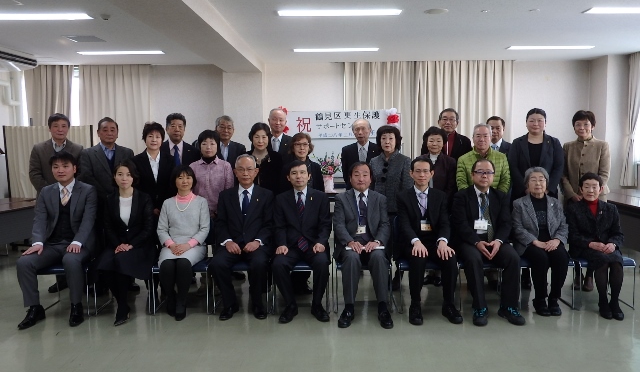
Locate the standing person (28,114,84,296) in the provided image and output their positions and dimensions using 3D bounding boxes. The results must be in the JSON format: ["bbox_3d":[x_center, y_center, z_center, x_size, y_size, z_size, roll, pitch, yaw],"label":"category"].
[{"bbox_3d":[-2.523,0.158,4.838,0.540,1.700,0.340,-2,6,-14],"label":"standing person"}]

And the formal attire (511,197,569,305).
[{"bbox_3d":[1.869,0.502,4.308,0.448,0.860,0.580,0,6,7],"label":"formal attire"}]

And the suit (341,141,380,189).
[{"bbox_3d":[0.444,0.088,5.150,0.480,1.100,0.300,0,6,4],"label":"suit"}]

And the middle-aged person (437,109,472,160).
[{"bbox_3d":[1.298,0.058,5.117,0.520,1.720,0.330,0,6,8],"label":"middle-aged person"}]

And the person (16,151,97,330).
[{"bbox_3d":[-2.162,0.394,4.183,0.540,1.356,0.840,0,6,3],"label":"person"}]

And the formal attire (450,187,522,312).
[{"bbox_3d":[1.362,0.482,4.225,0.492,0.949,0.660,0,6,2],"label":"formal attire"}]

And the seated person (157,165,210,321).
[{"bbox_3d":[-1.147,0.442,4.269,0.447,1.251,0.640,-1,6,-2],"label":"seated person"}]

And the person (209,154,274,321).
[{"bbox_3d":[-0.648,0.398,4.264,0.529,1.330,0.640,-1,6,0],"label":"person"}]

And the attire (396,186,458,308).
[{"bbox_3d":[0.898,0.484,4.225,0.471,0.954,0.640,-1,6,1],"label":"attire"}]

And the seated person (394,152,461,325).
[{"bbox_3d":[0.888,0.402,4.169,0.500,1.290,0.800,0,6,5],"label":"seated person"}]

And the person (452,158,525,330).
[{"bbox_3d":[1.388,0.409,4.152,0.540,1.270,0.800,0,6,6],"label":"person"}]

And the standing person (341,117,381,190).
[{"bbox_3d":[0.444,0.115,5.282,0.480,1.645,0.320,0,6,4],"label":"standing person"}]

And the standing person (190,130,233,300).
[{"bbox_3d":[-1.033,0.231,4.783,0.460,1.540,0.330,-1,6,-4],"label":"standing person"}]

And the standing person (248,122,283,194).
[{"bbox_3d":[-0.530,0.192,4.871,0.417,1.610,0.310,-1,6,0],"label":"standing person"}]

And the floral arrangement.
[{"bbox_3d":[0.095,-0.281,6.474,0.400,0.330,0.330,0,6,1],"label":"floral arrangement"}]

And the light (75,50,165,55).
[{"bbox_3d":[-2.971,-2.002,7.471,1.260,0.080,0.240,0,6,1],"label":"light"}]

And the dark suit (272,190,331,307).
[{"bbox_3d":[-0.155,0.489,4.243,0.500,0.950,0.640,0,6,1],"label":"dark suit"}]

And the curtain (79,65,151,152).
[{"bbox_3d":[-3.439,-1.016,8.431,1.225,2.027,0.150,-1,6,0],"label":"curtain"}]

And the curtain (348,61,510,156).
[{"bbox_3d":[1.875,-1.126,8.661,2.870,2.050,0.160,0,6,1],"label":"curtain"}]

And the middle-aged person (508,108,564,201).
[{"bbox_3d":[1.999,0.125,4.634,0.500,1.670,0.340,1,6,12],"label":"middle-aged person"}]

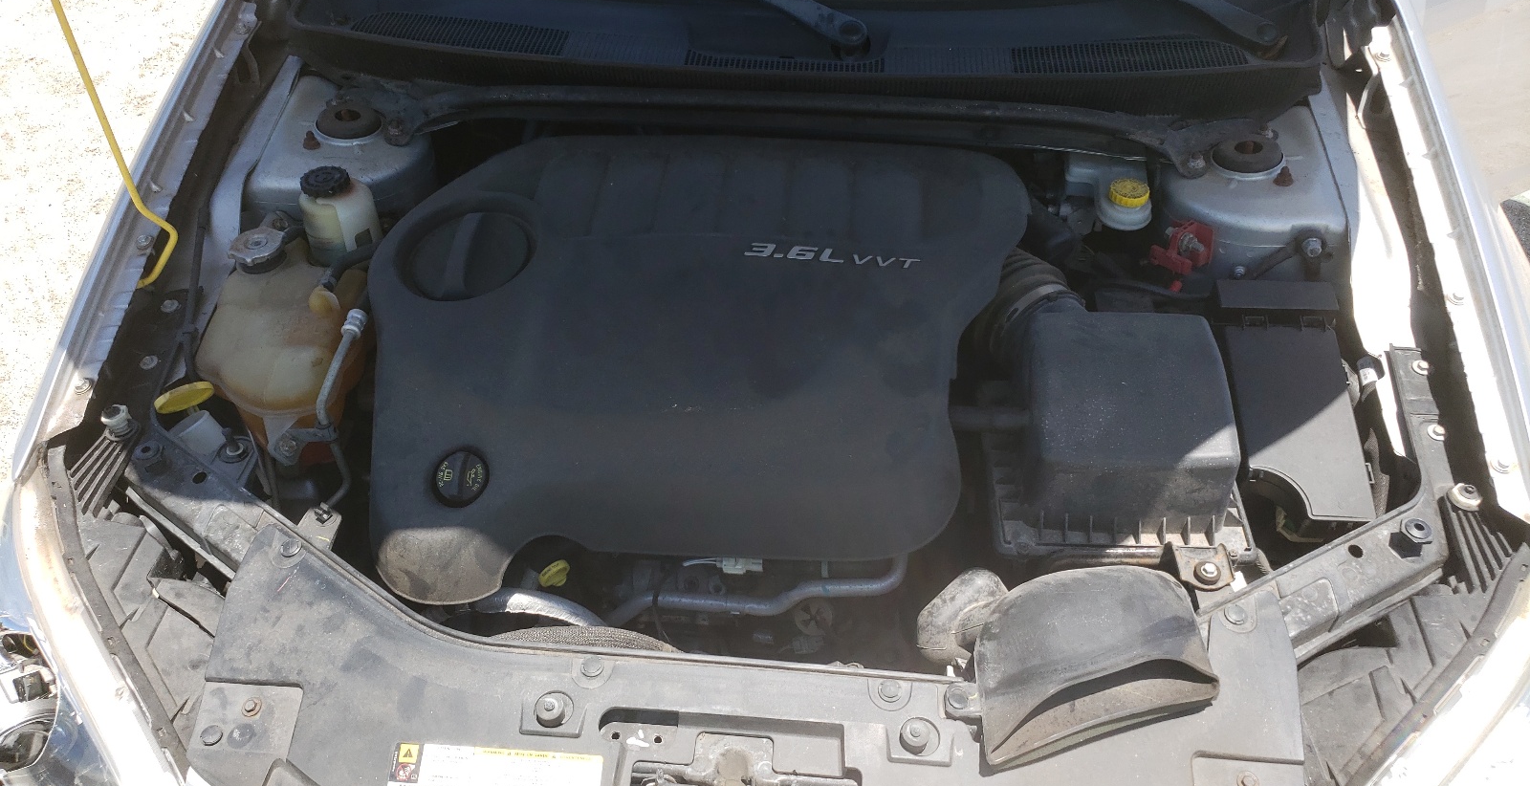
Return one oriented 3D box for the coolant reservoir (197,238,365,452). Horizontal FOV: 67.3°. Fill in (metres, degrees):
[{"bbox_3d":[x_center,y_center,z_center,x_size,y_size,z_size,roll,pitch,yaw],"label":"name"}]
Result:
[{"bbox_3d":[-0.523,-0.054,1.302,0.180,0.210,0.200,3,46,4],"label":"coolant reservoir"}]

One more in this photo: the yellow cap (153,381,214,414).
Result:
[{"bbox_3d":[-0.590,0.005,1.165,0.063,0.014,0.063,-4,19,11],"label":"yellow cap"}]

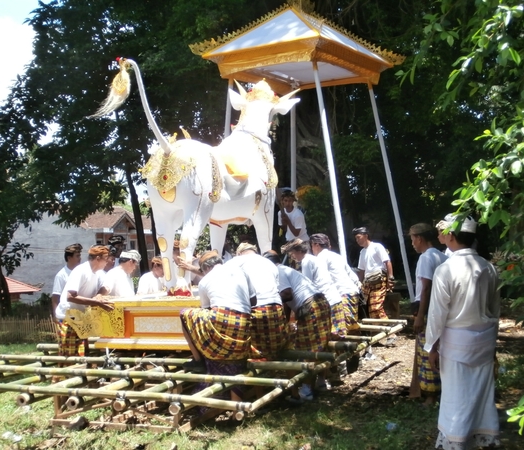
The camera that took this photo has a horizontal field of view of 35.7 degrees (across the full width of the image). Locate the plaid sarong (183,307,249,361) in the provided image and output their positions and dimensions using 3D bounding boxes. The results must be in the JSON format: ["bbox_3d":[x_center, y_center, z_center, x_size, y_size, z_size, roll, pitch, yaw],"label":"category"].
[{"bbox_3d":[-0.410,0.970,7.350,0.500,0.520,0.420,-1,-2,41],"label":"plaid sarong"}]

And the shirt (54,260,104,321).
[{"bbox_3d":[-1.927,0.695,8.650,0.460,0.630,0.480,0,-2,12],"label":"shirt"}]

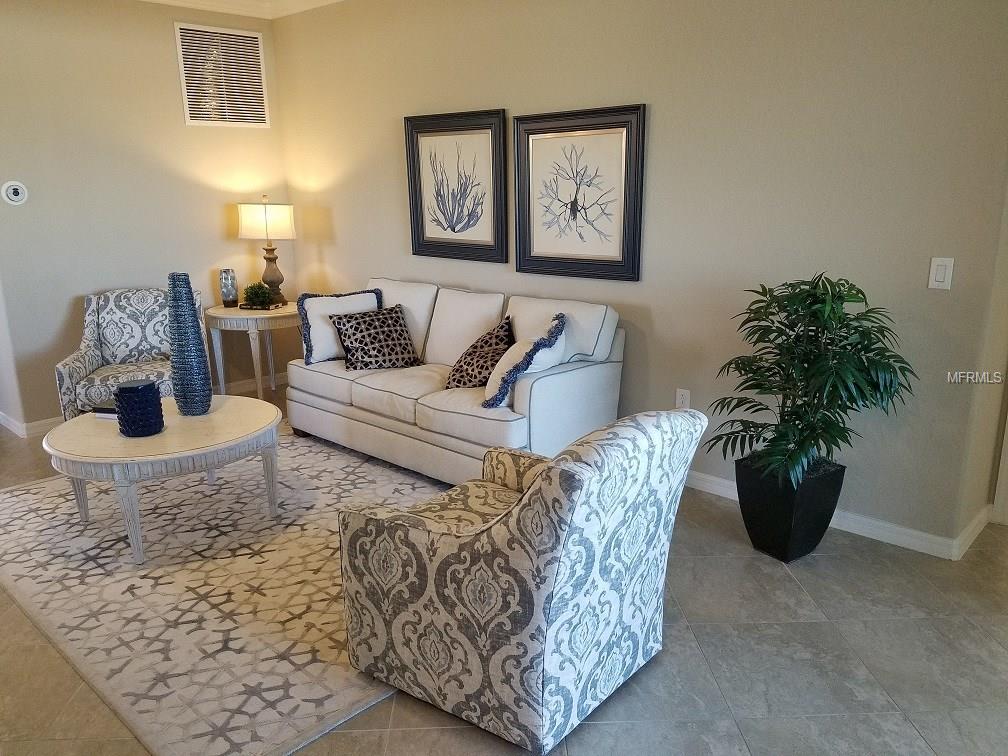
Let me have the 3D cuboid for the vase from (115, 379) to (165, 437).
[{"bbox_3d":[-1.665,0.138,3.461,0.185,0.217,0.185,12,19,42],"label":"vase"}]

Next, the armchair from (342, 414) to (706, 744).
[{"bbox_3d":[0.072,0.511,2.388,0.858,0.913,0.780,11,19,38],"label":"armchair"}]

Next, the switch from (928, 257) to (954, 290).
[{"bbox_3d":[1.699,-0.403,2.944,0.074,0.120,0.009,12,20,40],"label":"switch"}]

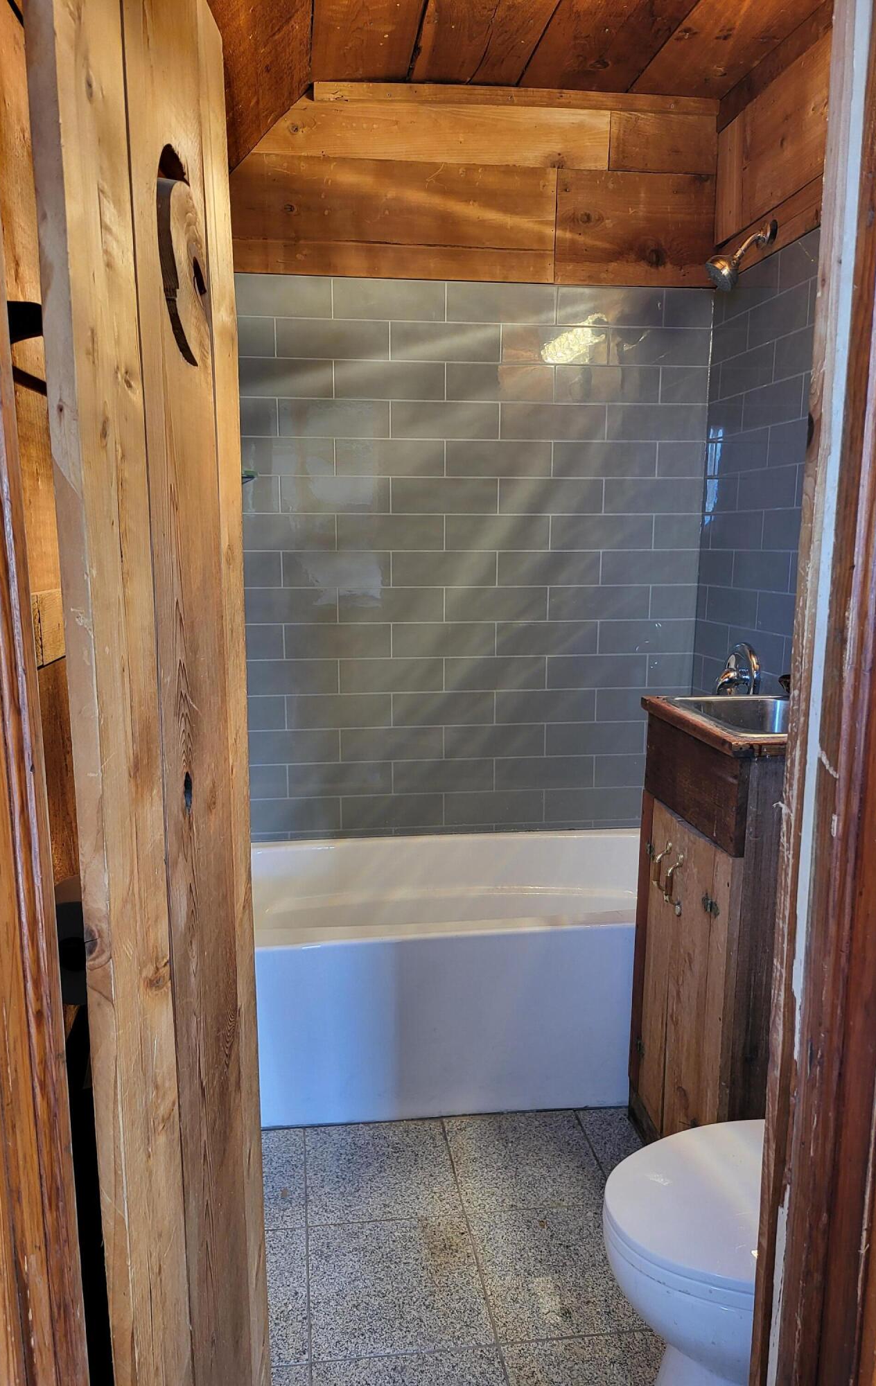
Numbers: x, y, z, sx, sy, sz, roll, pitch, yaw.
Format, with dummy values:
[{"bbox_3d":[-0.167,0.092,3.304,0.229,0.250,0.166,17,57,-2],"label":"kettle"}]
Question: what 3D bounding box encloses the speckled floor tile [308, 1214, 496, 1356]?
[{"bbox_3d":[-0.077,1.068,1.738,0.307,0.010,0.301,-1,11,-7],"label":"speckled floor tile"}]

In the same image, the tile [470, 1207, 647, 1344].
[{"bbox_3d":[0.236,1.084,1.821,0.306,0.010,0.306,-1,10,-8],"label":"tile"}]

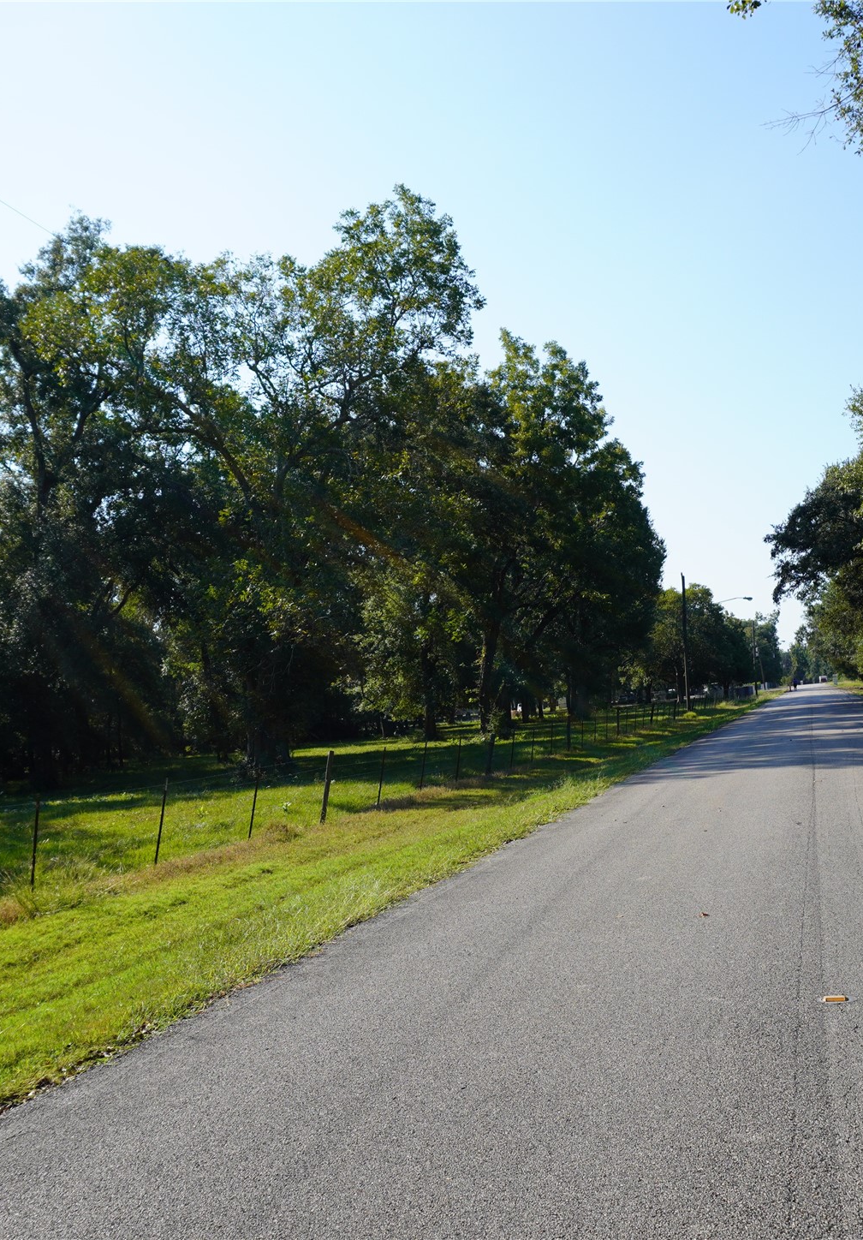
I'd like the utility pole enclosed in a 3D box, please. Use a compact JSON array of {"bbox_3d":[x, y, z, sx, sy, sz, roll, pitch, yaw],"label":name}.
[{"bbox_3d":[13.938,1.236,68.000,0.250,7.600,0.250,-2,-3,0],"label":"utility pole"}]

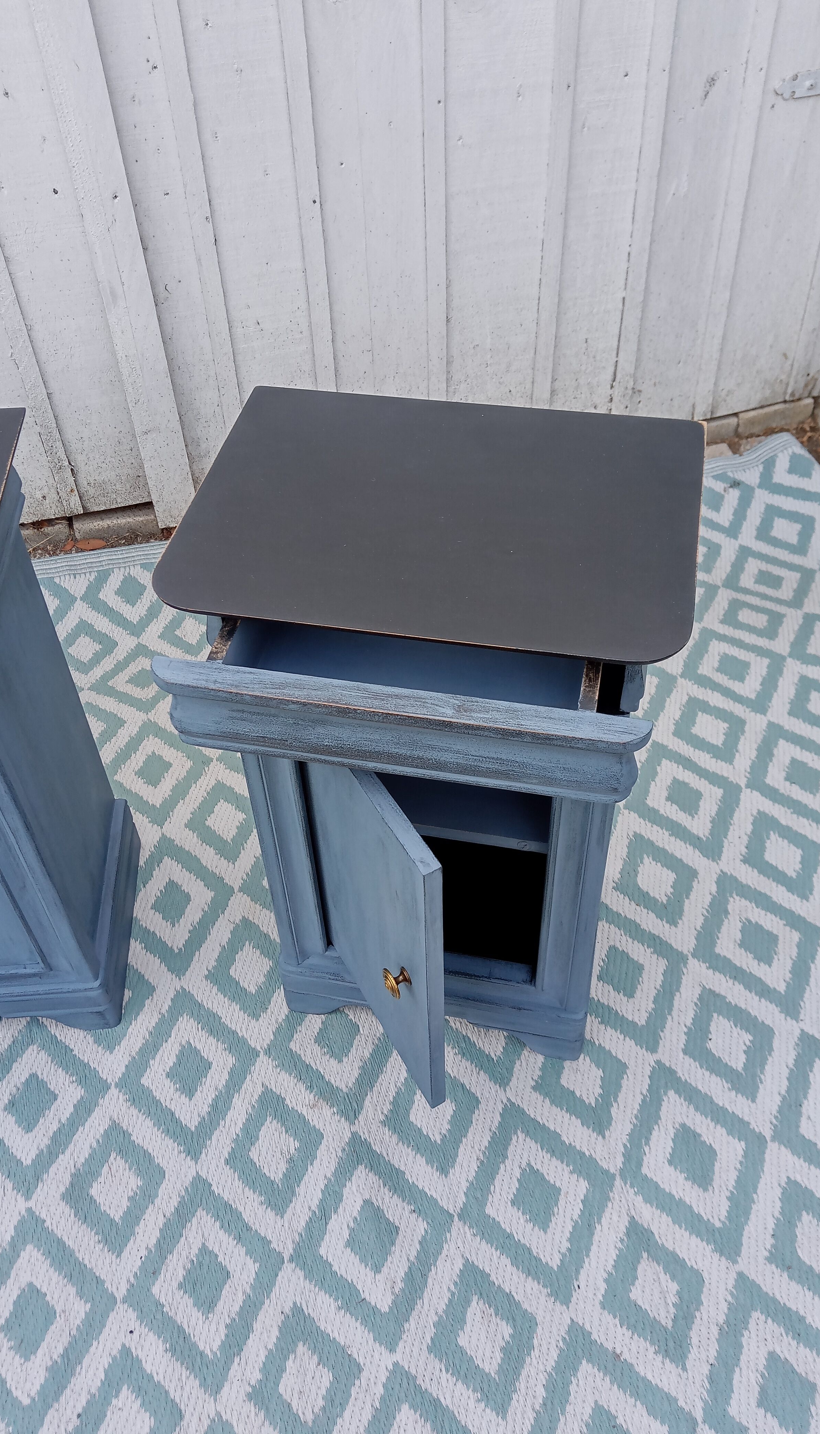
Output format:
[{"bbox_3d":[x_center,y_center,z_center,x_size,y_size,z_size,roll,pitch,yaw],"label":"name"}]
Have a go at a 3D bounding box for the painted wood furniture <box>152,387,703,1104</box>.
[{"bbox_3d":[0.033,0.098,1.312,0.465,0.763,0.439,7,48,9],"label":"painted wood furniture"}]

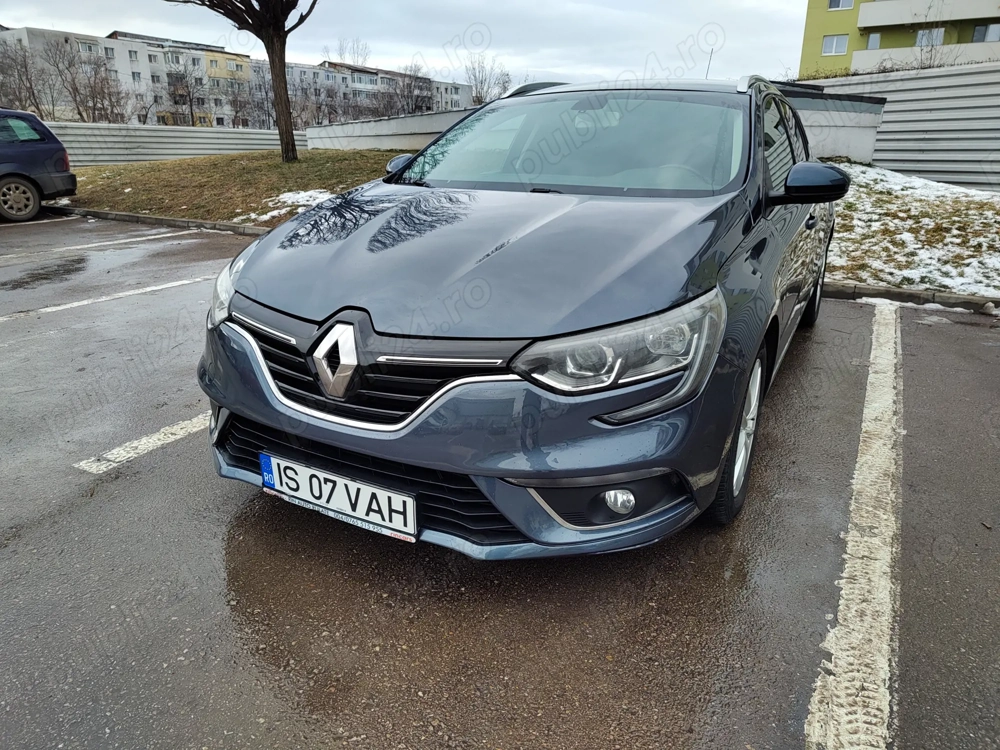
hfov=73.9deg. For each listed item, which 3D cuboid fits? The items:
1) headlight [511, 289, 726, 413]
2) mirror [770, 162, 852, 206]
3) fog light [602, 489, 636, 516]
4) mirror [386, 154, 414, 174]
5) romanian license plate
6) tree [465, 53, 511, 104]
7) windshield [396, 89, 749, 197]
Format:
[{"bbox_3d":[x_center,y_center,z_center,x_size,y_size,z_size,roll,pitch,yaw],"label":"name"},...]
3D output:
[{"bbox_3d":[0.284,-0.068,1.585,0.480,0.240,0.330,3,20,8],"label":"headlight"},{"bbox_3d":[1.140,-0.708,2.430,0.257,0.144,0.185,11,22,26],"label":"mirror"},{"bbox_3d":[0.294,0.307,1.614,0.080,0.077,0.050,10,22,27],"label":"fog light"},{"bbox_3d":[-0.453,-0.995,3.241,0.245,0.160,0.140,10,22,27],"label":"mirror"},{"bbox_3d":[-0.429,0.305,1.727,0.530,0.130,0.025,11,19,26],"label":"romanian license plate"},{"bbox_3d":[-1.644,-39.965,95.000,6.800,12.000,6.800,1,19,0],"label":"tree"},{"bbox_3d":[0.298,-0.949,2.694,1.410,0.160,0.970,11,46,26],"label":"windshield"}]

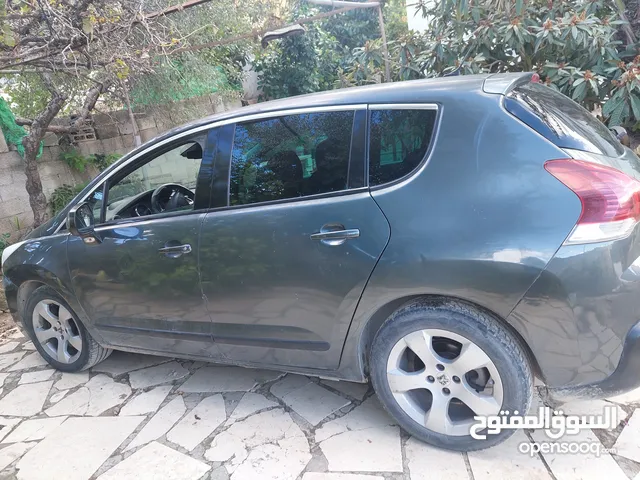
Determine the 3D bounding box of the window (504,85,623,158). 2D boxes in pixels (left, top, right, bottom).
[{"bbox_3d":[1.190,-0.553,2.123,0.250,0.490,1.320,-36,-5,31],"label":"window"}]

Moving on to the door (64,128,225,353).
[{"bbox_3d":[-0.986,0.048,2.524,1.130,1.195,0.280,-1,14,28],"label":"door"}]

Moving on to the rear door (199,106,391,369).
[{"bbox_3d":[-0.103,0.017,2.056,1.010,1.175,0.280,-1,14,28],"label":"rear door"}]

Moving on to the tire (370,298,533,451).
[{"bbox_3d":[0.540,0.560,1.887,0.650,0.650,0.230,-1,14,28],"label":"tire"}]

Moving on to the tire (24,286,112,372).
[{"bbox_3d":[-1.764,0.611,3.130,0.650,0.650,0.230,-2,14,26],"label":"tire"}]

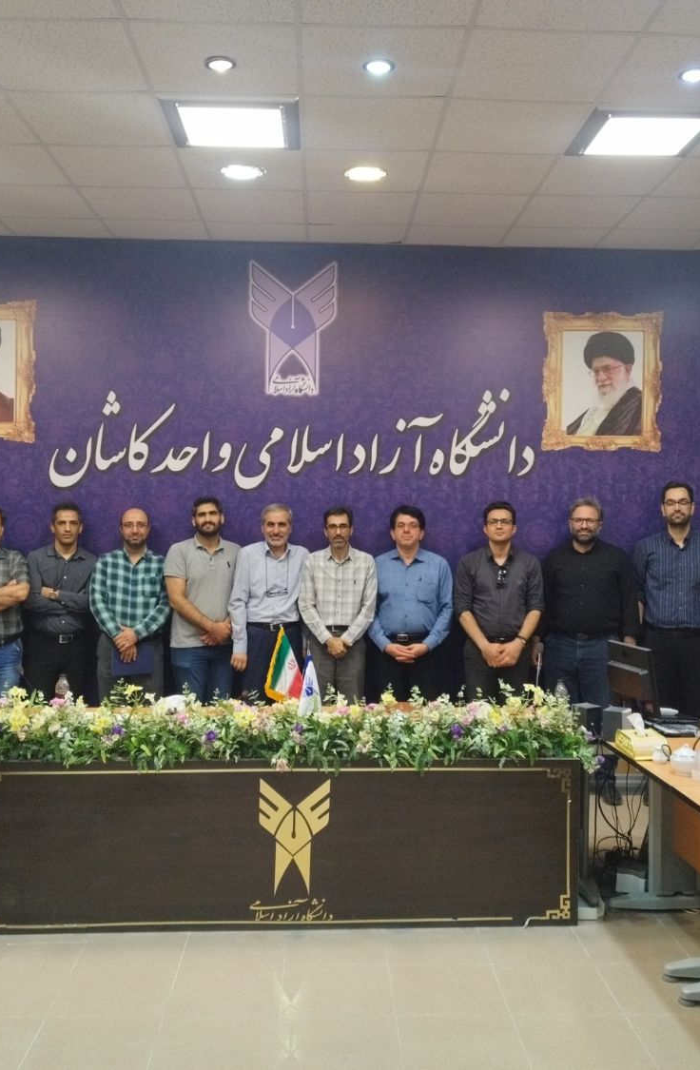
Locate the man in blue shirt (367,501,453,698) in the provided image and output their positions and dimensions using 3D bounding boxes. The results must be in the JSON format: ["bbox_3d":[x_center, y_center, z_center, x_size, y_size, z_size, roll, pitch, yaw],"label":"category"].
[{"bbox_3d":[0.358,0.710,5.878,0.500,1.764,0.330,1,1,6],"label":"man in blue shirt"}]

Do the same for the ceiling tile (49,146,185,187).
[{"bbox_3d":[-1.131,-1.829,4.899,0.600,0.020,0.600,0,1,-2],"label":"ceiling tile"}]

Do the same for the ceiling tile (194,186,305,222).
[{"bbox_3d":[-0.536,-1.817,5.456,0.600,0.020,0.600,1,1,-2],"label":"ceiling tile"}]

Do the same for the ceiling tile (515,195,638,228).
[{"bbox_3d":[1.244,-1.783,5.444,0.595,0.020,0.590,1,1,-2],"label":"ceiling tile"}]

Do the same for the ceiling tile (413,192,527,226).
[{"bbox_3d":[0.665,-1.825,5.537,0.600,0.020,0.600,1,2,-2],"label":"ceiling tile"}]

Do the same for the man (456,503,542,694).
[{"bbox_3d":[0.894,0.696,6.010,0.540,1.804,0.340,1,1,2],"label":"man"}]

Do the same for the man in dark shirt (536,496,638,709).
[{"bbox_3d":[1.392,0.691,5.801,0.570,1.845,0.310,1,1,9],"label":"man in dark shirt"}]

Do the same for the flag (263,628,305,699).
[{"bbox_3d":[-0.298,0.604,4.600,0.200,0.370,0.080,1,1,-3],"label":"flag"}]

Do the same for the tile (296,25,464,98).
[{"bbox_3d":[0.115,-1.775,3.714,0.600,0.020,0.600,1,2,-2],"label":"tile"}]

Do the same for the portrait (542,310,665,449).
[{"bbox_3d":[1.589,-0.967,6.240,0.745,0.890,0.040,1,2,-2],"label":"portrait"}]

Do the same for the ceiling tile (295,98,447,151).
[{"bbox_3d":[0.094,-1.787,4.300,0.600,0.020,0.600,1,1,-2],"label":"ceiling tile"}]

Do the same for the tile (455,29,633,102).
[{"bbox_3d":[0.722,-1.794,3.786,0.600,0.020,0.600,0,1,-2],"label":"tile"}]

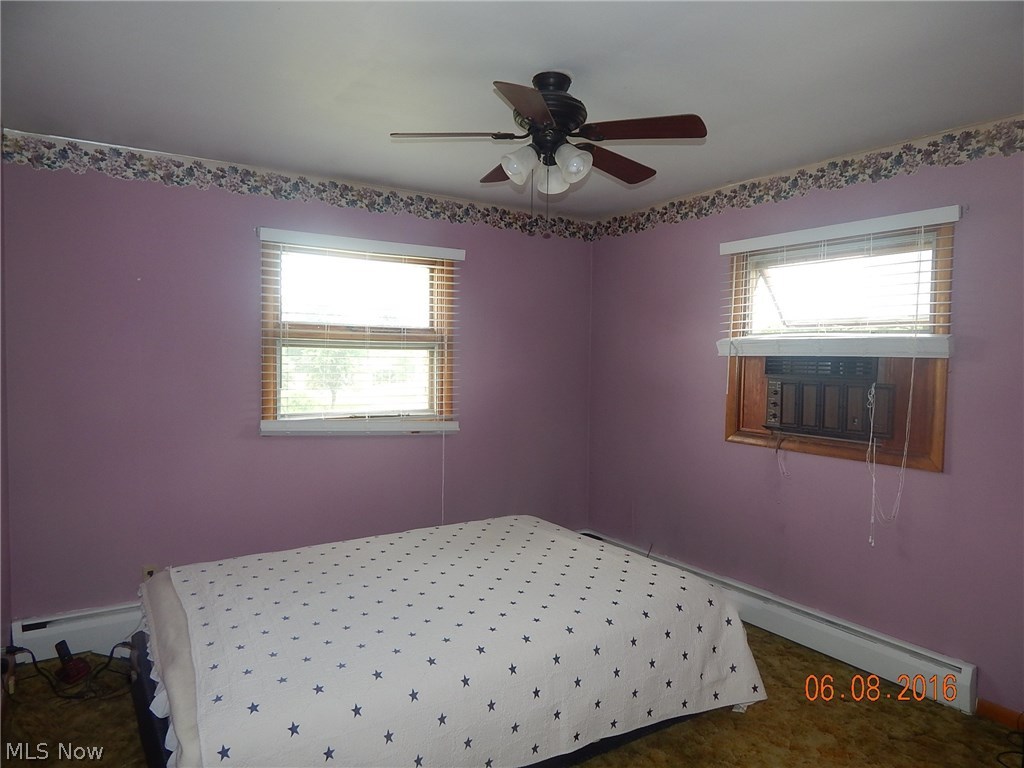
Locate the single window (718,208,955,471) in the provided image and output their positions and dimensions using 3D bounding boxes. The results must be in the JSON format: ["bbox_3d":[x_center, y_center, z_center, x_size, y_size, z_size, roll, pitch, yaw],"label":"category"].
[{"bbox_3d":[1.548,-0.209,3.275,0.100,1.116,1.130,-1,3,-34],"label":"single window"}]

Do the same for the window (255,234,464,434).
[{"bbox_3d":[-0.831,-0.276,3.761,1.163,1.083,0.100,-1,3,-34],"label":"window"}]

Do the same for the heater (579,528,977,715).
[{"bbox_3d":[1.221,1.221,3.776,0.070,0.189,2.548,-1,3,-33],"label":"heater"}]

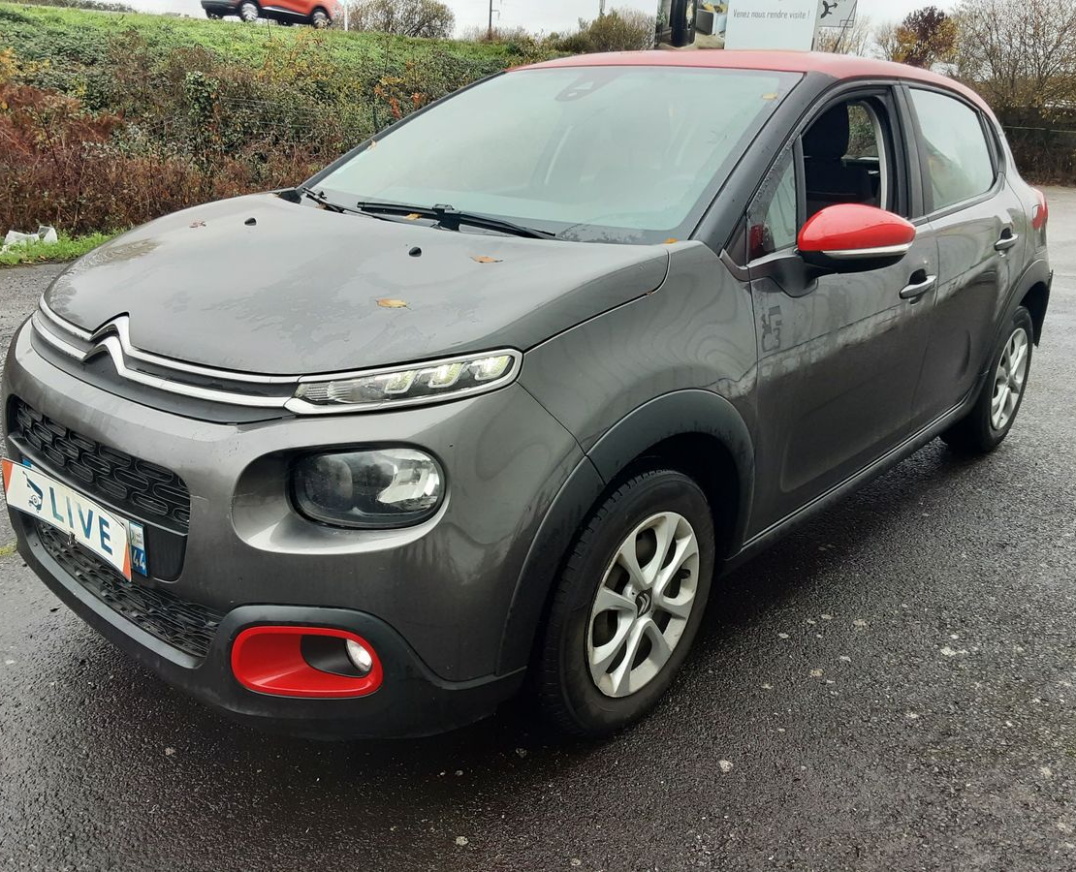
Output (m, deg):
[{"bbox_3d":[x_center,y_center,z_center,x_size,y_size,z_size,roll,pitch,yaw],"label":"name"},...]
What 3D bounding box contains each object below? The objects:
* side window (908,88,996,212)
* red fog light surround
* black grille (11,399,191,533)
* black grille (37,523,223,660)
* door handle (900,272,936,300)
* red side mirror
[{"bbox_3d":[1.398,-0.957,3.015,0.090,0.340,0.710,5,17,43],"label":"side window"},{"bbox_3d":[-0.423,0.407,1.669,0.280,0.130,0.110,9,21,23],"label":"red fog light surround"},{"bbox_3d":[-0.898,0.033,1.849,0.760,0.135,0.085,16,24,37],"label":"black grille"},{"bbox_3d":[-0.895,0.296,1.947,0.790,0.135,0.090,16,24,37],"label":"black grille"},{"bbox_3d":[1.086,-0.429,2.607,0.055,0.045,0.200,17,25,39],"label":"door handle"},{"bbox_3d":[0.727,-0.452,2.079,0.230,0.145,0.140,17,25,39],"label":"red side mirror"}]

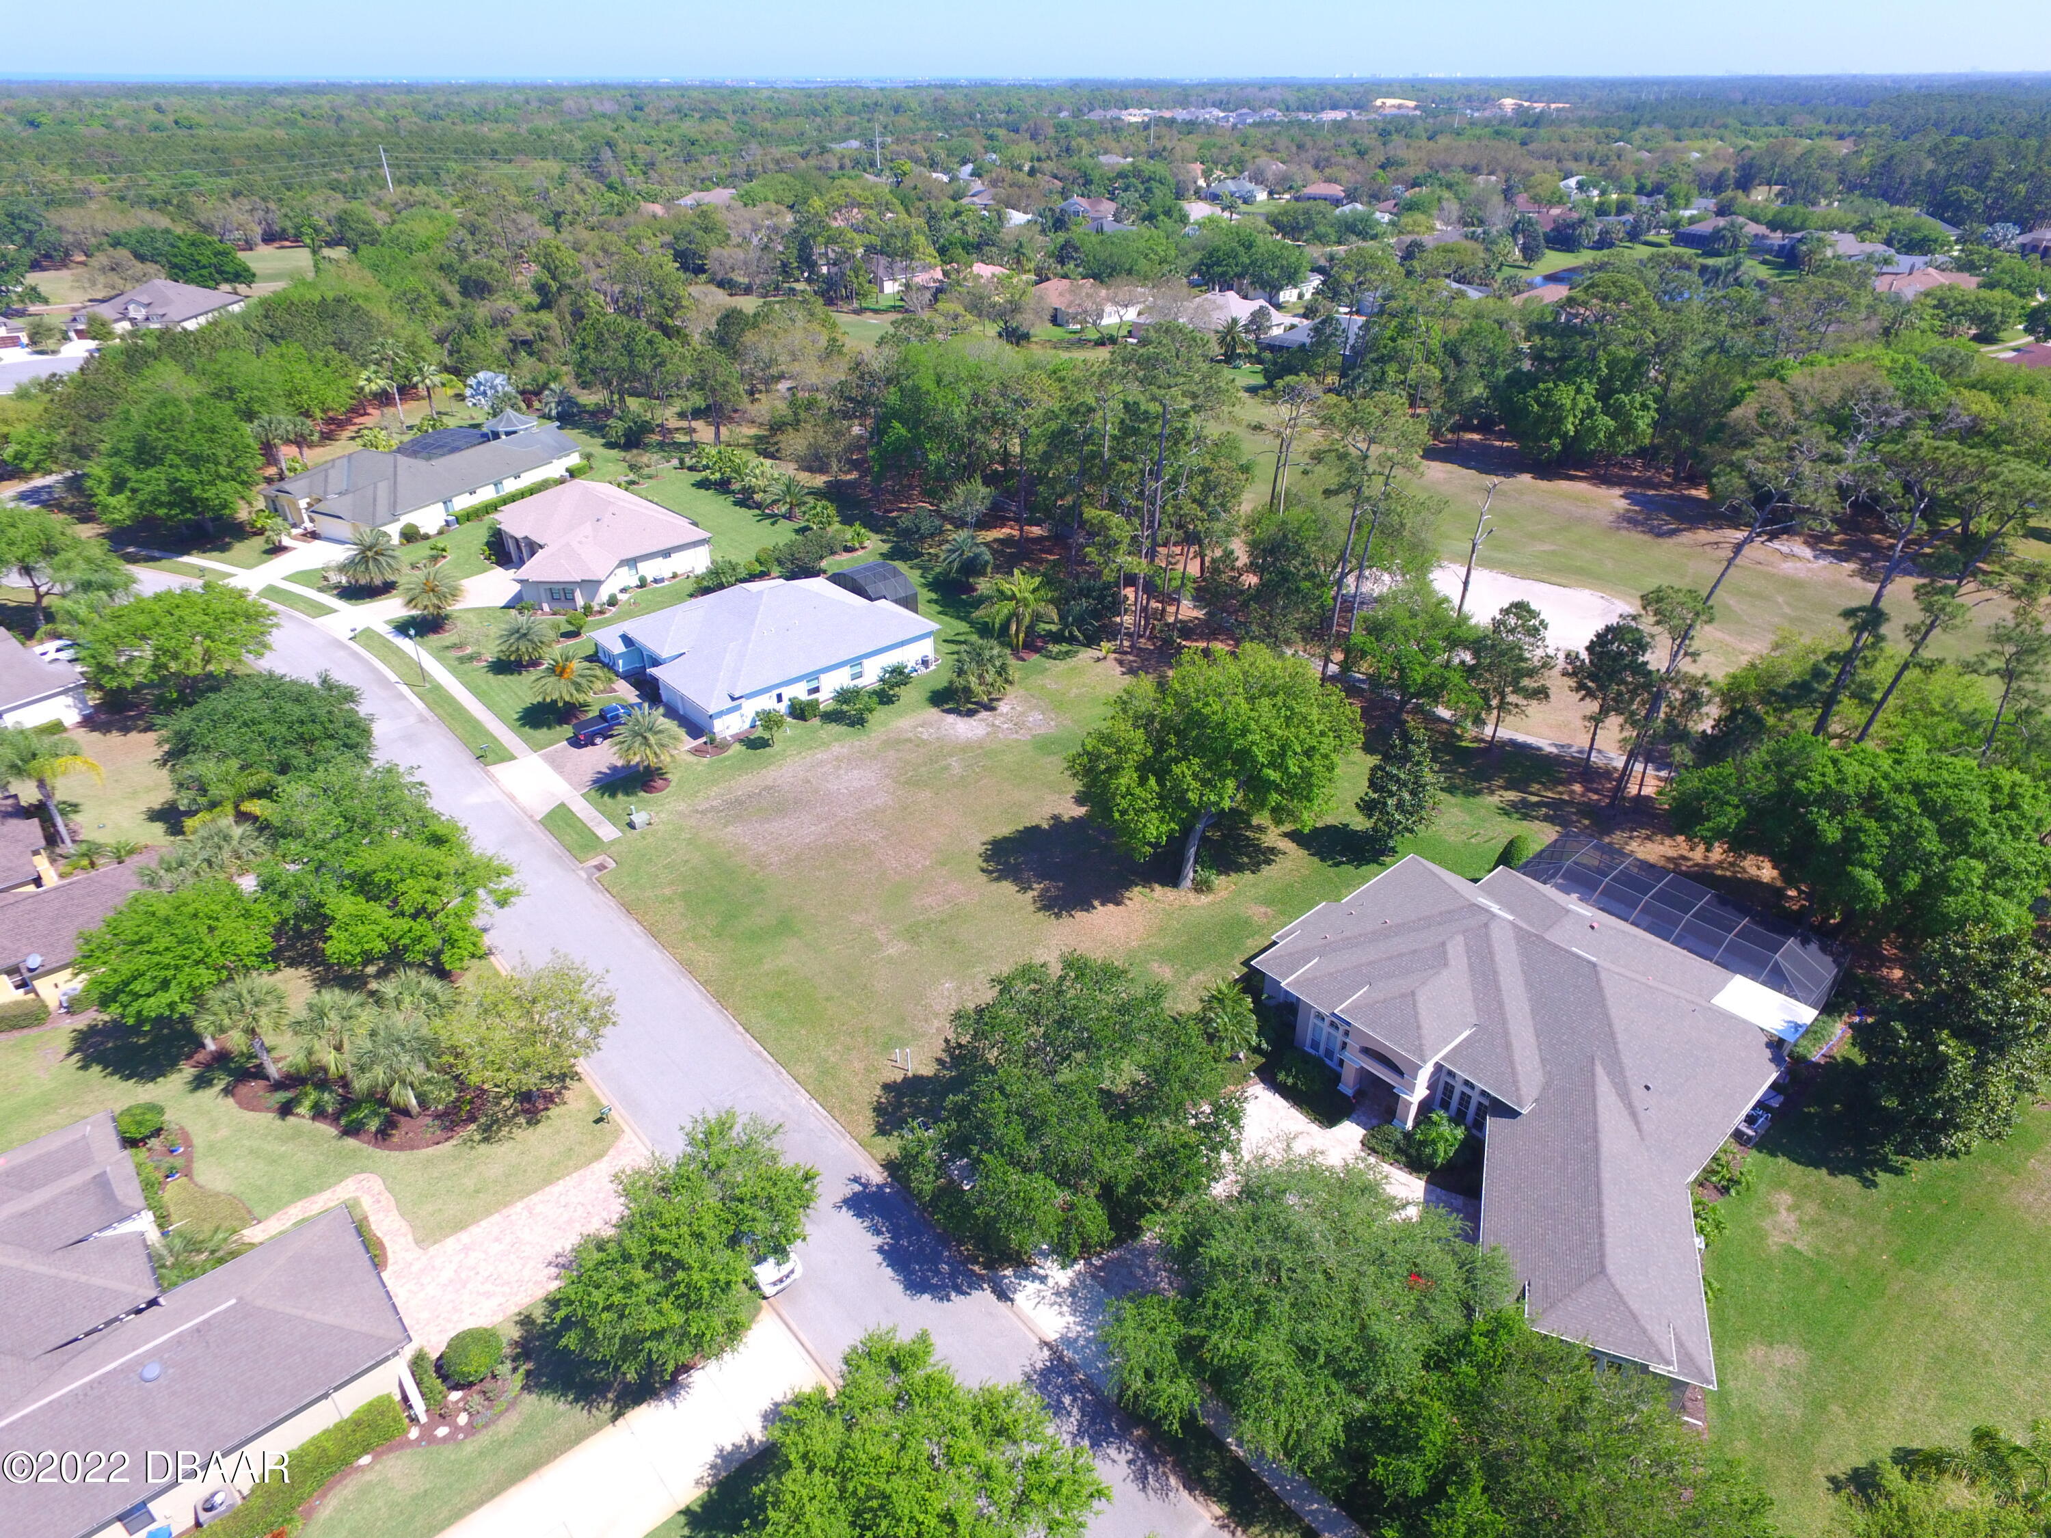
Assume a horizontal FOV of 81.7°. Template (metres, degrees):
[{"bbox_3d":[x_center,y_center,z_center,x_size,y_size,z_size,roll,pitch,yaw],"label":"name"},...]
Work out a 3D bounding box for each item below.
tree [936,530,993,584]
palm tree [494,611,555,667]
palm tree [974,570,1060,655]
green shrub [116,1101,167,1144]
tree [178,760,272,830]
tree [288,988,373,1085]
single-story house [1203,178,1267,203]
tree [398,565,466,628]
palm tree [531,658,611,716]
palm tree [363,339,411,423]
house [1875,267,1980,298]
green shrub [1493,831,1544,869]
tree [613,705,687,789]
[{"bbox_3d":[-5.852,-20.178,115.931,5.500,6.100,5.500,-2,30,-3],"label":"tree"},{"bbox_3d":[-42.821,-10.957,100.892,5.100,4.900,5.100,0,30,0],"label":"palm tree"},{"bbox_3d":[-0.719,-13.853,106.978,7.200,7.700,7.400,0,30,0],"label":"palm tree"},{"bbox_3d":[-44.140,17.630,59.205,2.030,1.720,2.030,0,30,0],"label":"green shrub"},{"bbox_3d":[-50.724,2.764,76.186,5.800,6.900,5.800,-22,37,-32],"label":"tree"},{"bbox_3d":[-33.689,13.445,58.552,4.300,6.200,4.300,-21,36,-32],"label":"tree"},{"bbox_3d":[83.248,-231.408,474.184,22.000,6.800,19.000,16,34,25],"label":"single-story house"},{"bbox_3d":[-54.030,-15.430,107.762,5.800,5.700,5.800,0,30,0],"label":"tree"},{"bbox_3d":[-35.559,-6.129,92.445,6.000,5.100,6.000,0,30,0],"label":"palm tree"},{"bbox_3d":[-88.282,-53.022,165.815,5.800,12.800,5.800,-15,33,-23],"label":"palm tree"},{"bbox_3d":[205.000,-109.500,269.000,20.000,6.200,18.000,-3,31,-5],"label":"house"},{"bbox_3d":[30.897,5.428,74.682,2.700,3.400,2.700,14,33,23],"label":"green shrub"},{"bbox_3d":[-27.451,-1.413,87.241,5.100,6.200,5.100,0,30,0],"label":"tree"}]

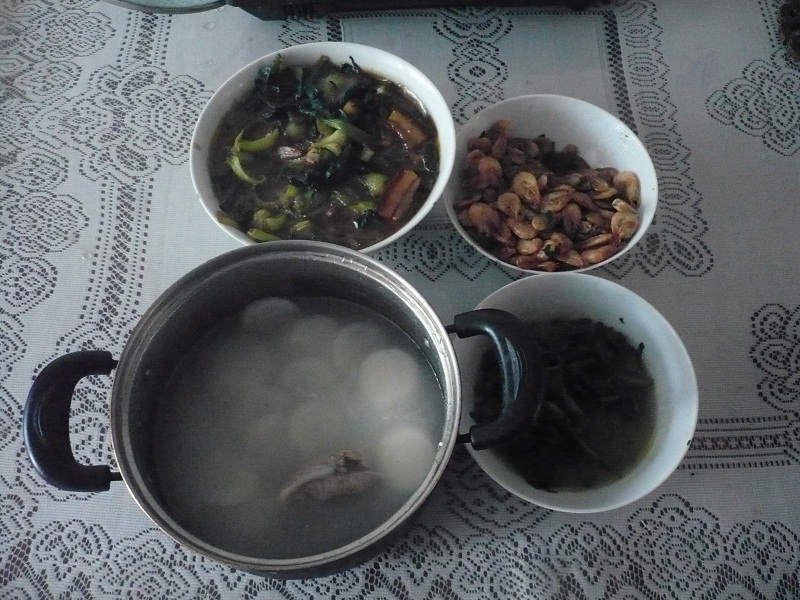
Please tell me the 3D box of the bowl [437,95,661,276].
[{"bbox_3d":[0.118,-0.081,0.668,0.169,0.067,0.169,0,64,0],"label":"bowl"}]

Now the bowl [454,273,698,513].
[{"bbox_3d":[0.119,0.073,0.591,0.173,0.068,0.173,0,64,0],"label":"bowl"}]

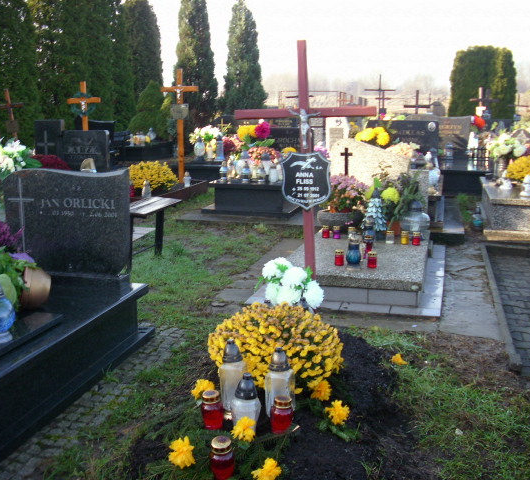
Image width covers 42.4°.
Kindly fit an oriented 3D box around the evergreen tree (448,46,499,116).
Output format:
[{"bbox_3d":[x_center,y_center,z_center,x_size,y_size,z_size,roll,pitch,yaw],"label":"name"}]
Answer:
[{"bbox_3d":[7.583,-5.244,25.000,1.800,3.750,1.800,3,11,15],"label":"evergreen tree"}]

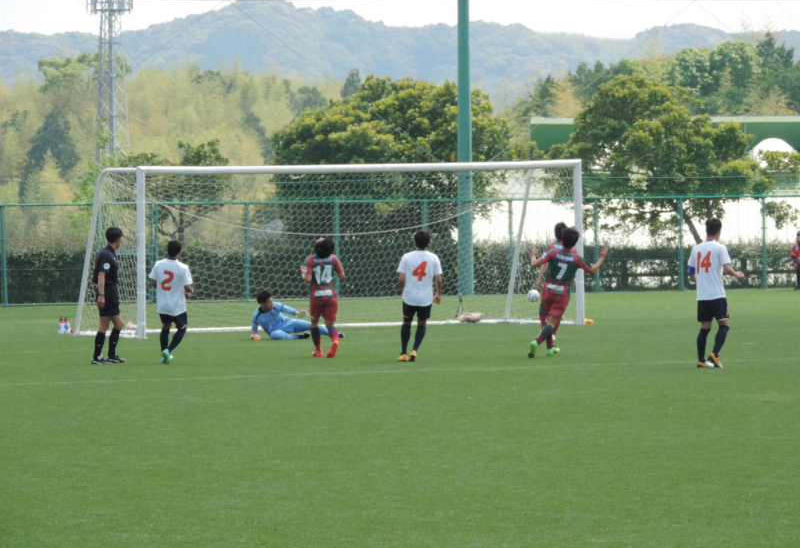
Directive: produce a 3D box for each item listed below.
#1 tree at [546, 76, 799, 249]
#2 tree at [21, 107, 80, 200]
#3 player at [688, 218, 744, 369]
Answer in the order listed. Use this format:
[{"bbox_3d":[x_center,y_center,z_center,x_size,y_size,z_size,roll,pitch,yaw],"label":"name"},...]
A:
[{"bbox_3d":[5.896,-2.045,125.000,5.370,4.540,5.100,-1,1,0],"label":"tree"},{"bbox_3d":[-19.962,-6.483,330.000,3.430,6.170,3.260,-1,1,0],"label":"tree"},{"bbox_3d":[3.724,0.222,68.555,0.570,1.760,0.470,0,1,33],"label":"player"}]

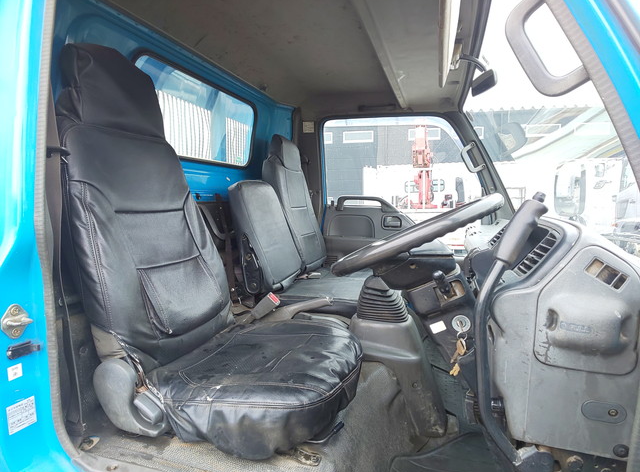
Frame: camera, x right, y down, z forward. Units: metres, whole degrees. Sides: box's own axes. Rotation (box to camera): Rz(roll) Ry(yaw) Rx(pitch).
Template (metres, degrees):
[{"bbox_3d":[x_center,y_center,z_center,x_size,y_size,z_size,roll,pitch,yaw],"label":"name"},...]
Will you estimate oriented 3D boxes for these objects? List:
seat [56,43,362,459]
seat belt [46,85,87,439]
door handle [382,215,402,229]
[{"bbox_3d":[-0.304,-0.038,1.026,0.790,1.010,0.520,2,6,20],"label":"seat"},{"bbox_3d":[-0.529,0.053,0.780,0.080,0.710,0.070,2,6,20],"label":"seat belt"},{"bbox_3d":[0.390,-0.085,2.017,0.106,0.074,0.035,2,6,20],"label":"door handle"}]

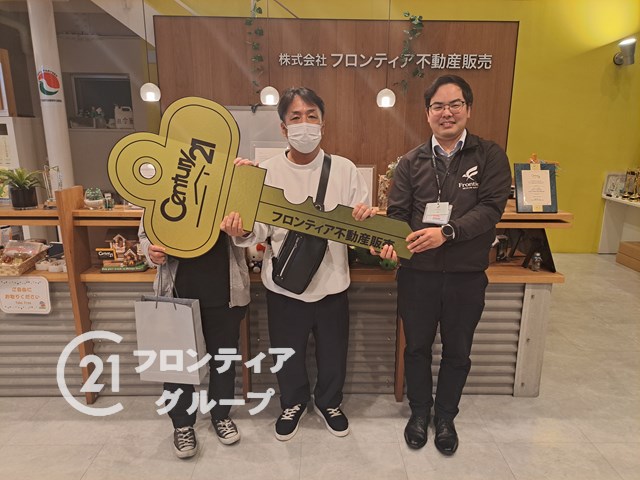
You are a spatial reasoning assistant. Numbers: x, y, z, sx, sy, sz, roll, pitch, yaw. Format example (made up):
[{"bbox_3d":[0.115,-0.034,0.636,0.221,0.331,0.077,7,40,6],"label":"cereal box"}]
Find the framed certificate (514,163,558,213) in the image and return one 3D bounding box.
[{"bbox_3d":[1.093,-0.258,2.248,0.203,0.250,0.020,0,-6,-1],"label":"framed certificate"}]

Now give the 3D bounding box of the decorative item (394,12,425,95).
[{"bbox_3d":[0.960,-2.001,4.771,0.301,0.831,0.150,0,14,-1],"label":"decorative item"}]

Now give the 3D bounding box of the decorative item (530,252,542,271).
[{"bbox_3d":[1.225,0.125,2.516,0.057,0.104,0.055,2,14,7],"label":"decorative item"}]

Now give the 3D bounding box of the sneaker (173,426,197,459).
[{"bbox_3d":[-0.643,0.906,2.132,0.102,0.110,0.280,-3,15,-15],"label":"sneaker"}]

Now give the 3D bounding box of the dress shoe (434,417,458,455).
[{"bbox_3d":[0.616,0.907,2.162,0.108,0.115,0.290,3,14,11],"label":"dress shoe"}]

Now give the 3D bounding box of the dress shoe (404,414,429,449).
[{"bbox_3d":[0.509,0.935,2.298,0.111,0.115,0.298,4,14,15],"label":"dress shoe"}]

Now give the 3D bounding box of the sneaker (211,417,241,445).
[{"bbox_3d":[-0.495,0.935,2.296,0.099,0.105,0.278,-6,15,-25],"label":"sneaker"}]

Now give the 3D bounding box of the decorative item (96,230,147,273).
[{"bbox_3d":[-1.081,0.068,2.455,0.262,0.204,0.140,-1,14,-6],"label":"decorative item"}]

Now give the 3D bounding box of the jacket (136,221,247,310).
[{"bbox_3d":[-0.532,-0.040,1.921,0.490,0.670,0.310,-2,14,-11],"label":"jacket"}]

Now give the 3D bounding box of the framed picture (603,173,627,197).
[{"bbox_3d":[3.607,-0.638,5.414,0.280,0.290,0.090,11,17,38],"label":"framed picture"}]

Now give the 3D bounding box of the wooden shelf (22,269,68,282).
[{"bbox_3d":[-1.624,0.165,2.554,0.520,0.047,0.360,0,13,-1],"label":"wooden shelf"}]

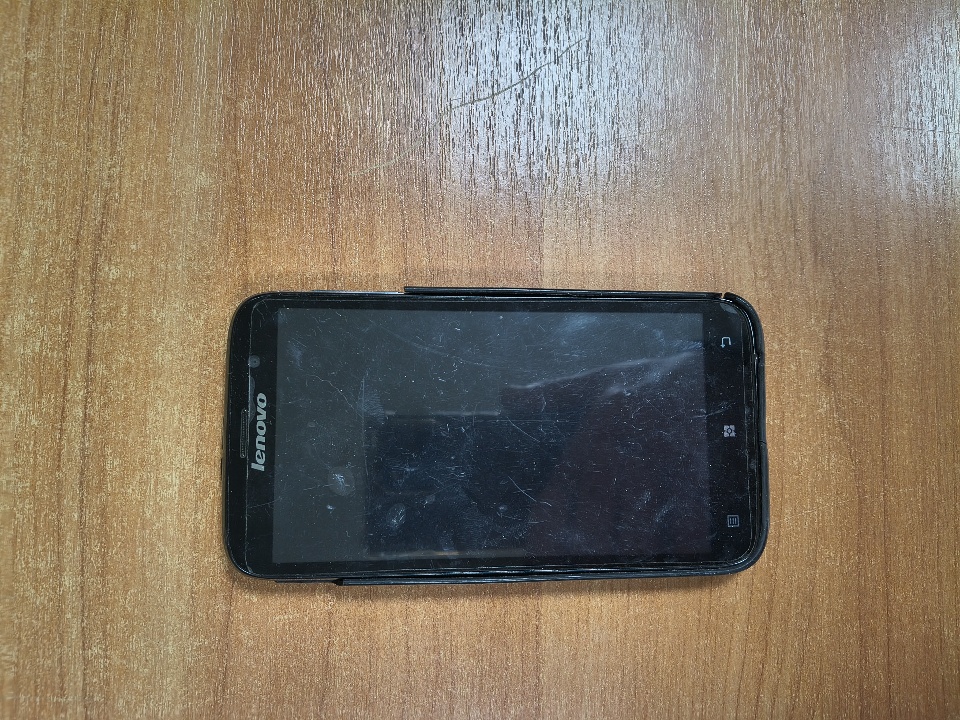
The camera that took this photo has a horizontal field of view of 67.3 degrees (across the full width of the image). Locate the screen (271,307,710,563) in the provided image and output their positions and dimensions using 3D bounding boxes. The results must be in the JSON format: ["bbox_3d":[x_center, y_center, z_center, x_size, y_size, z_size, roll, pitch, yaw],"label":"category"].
[{"bbox_3d":[0.005,0.020,0.203,0.122,0.002,0.069,0,84,-5],"label":"screen"}]

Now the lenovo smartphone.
[{"bbox_3d":[0.006,0.021,0.207,0.154,0.011,0.082,0,84,-5],"label":"lenovo smartphone"}]

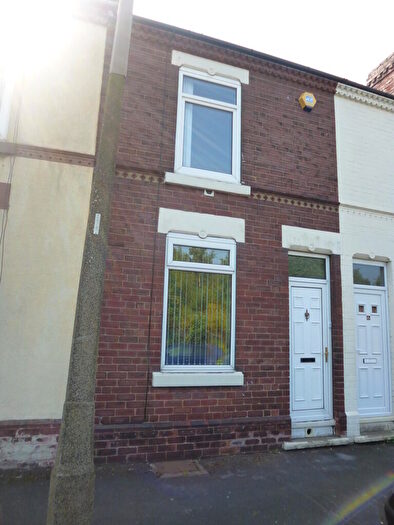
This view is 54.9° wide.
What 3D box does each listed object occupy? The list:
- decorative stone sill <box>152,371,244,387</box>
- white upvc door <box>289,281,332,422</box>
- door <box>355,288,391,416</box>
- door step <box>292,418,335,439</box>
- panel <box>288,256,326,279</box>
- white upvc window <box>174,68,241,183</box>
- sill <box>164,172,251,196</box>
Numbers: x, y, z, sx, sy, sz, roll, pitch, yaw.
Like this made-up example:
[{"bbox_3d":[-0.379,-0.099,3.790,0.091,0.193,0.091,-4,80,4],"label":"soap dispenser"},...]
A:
[{"bbox_3d":[0.014,1.515,4.946,1.251,0.166,0.150,5,-11,-19],"label":"decorative stone sill"},{"bbox_3d":[1.644,1.285,5.685,0.864,2.059,0.070,5,-11,-19],"label":"white upvc door"},{"bbox_3d":[2.714,1.400,6.052,0.864,1.967,0.070,5,-11,-19],"label":"door"},{"bbox_3d":[1.624,2.405,5.506,0.802,0.233,0.180,5,-11,-19],"label":"door step"},{"bbox_3d":[1.686,0.071,5.894,0.709,0.329,0.030,5,-11,-19],"label":"panel"},{"bbox_3d":[0.175,-2.047,5.652,1.040,1.710,0.070,5,-11,-19],"label":"white upvc window"},{"bbox_3d":[0.152,-1.093,5.424,1.300,0.139,0.150,5,-11,-19],"label":"sill"}]

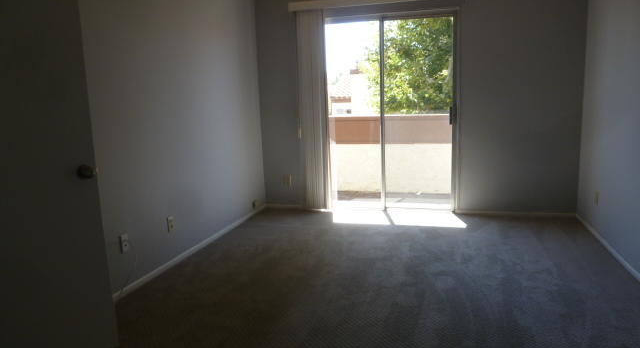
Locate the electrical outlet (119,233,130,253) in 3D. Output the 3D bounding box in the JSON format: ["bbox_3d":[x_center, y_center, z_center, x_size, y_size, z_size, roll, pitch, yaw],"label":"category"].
[{"bbox_3d":[-1.252,0.445,2.870,0.012,0.117,0.072,1,10,15],"label":"electrical outlet"}]

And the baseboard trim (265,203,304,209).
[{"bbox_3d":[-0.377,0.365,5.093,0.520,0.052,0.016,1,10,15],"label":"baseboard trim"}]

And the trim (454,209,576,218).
[{"bbox_3d":[1.950,0.399,4.458,1.110,0.052,0.016,1,10,15],"label":"trim"}]

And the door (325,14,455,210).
[{"bbox_3d":[0.695,-0.612,4.654,1.410,2.010,0.090,1,10,15],"label":"door"}]

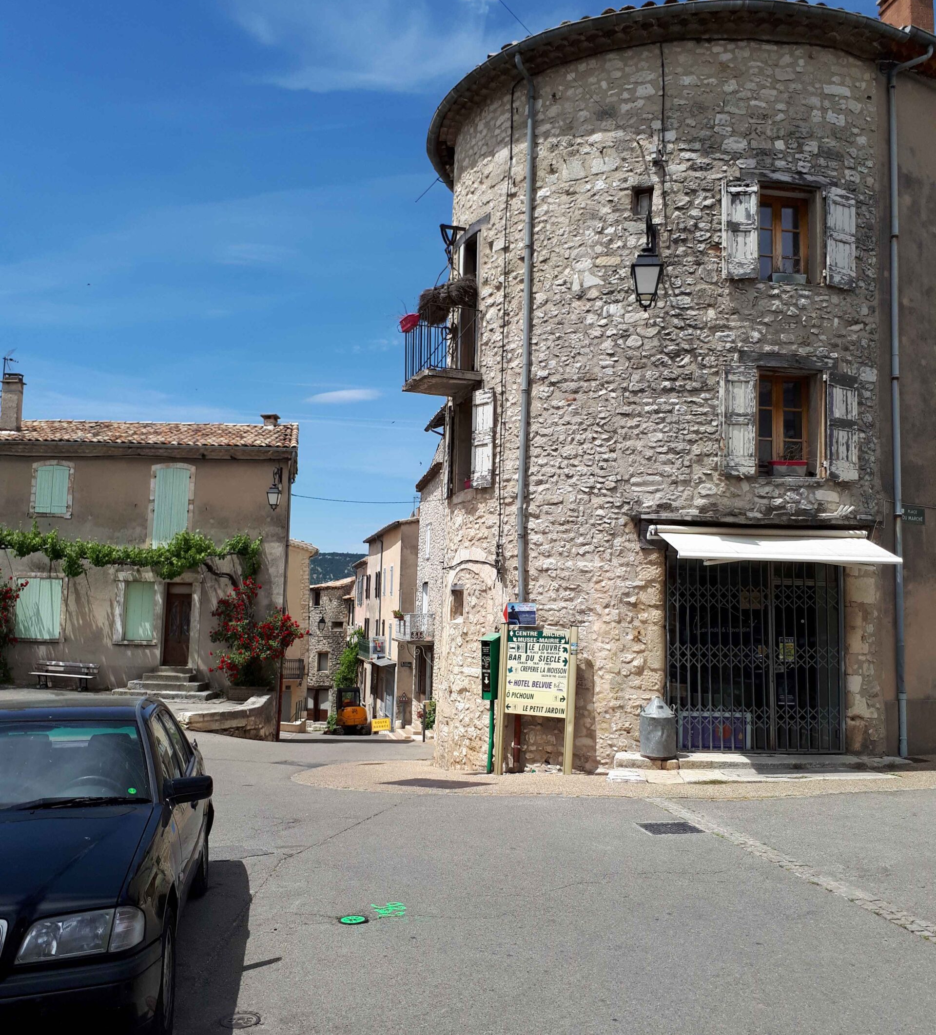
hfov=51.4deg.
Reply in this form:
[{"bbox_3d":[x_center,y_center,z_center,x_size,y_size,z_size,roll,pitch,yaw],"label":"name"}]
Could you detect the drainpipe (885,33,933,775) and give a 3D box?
[{"bbox_3d":[6.402,-1.720,13.873,0.140,10.200,0.660,4,-6,-30],"label":"drainpipe"}]

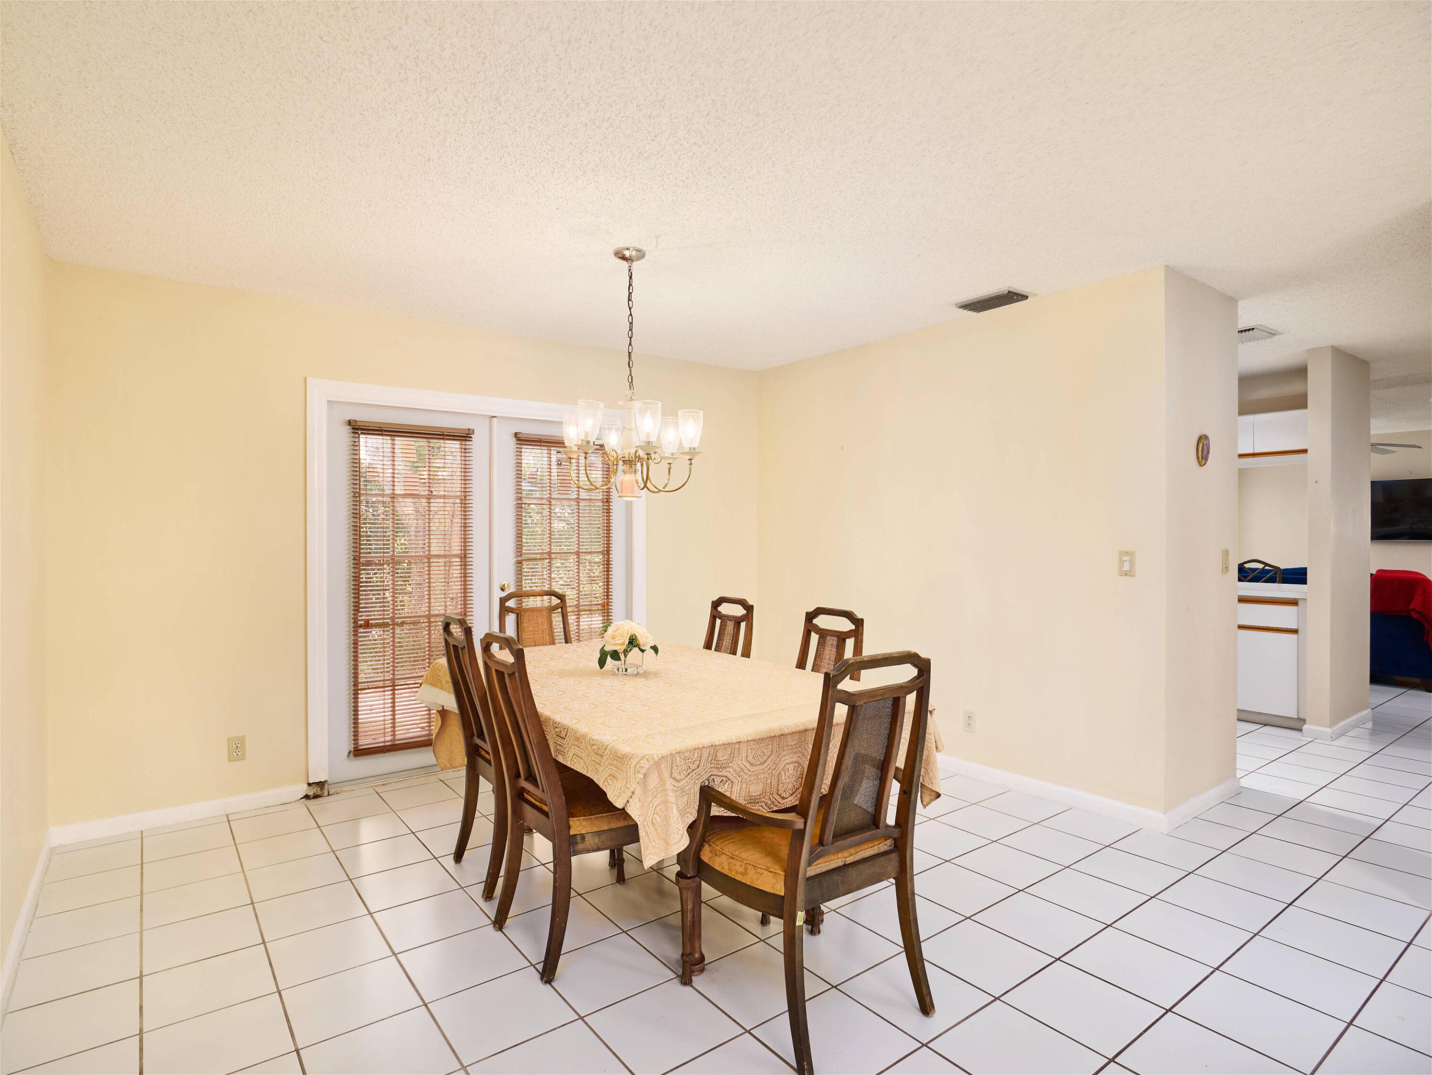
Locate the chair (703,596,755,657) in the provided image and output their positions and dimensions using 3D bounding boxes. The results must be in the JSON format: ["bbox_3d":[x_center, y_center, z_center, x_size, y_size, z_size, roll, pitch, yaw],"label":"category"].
[{"bbox_3d":[-0.146,0.783,3.483,0.610,0.985,0.490,0,0,-37],"label":"chair"}]

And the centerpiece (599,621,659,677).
[{"bbox_3d":[-0.348,0.428,2.950,0.225,0.202,0.215,0,0,-7],"label":"centerpiece"}]

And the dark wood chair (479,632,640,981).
[{"bbox_3d":[-0.419,0.787,2.435,0.600,0.990,0.485,0,0,-37],"label":"dark wood chair"}]

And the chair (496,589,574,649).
[{"bbox_3d":[-0.837,0.783,3.837,0.550,0.985,0.630,0,0,-33],"label":"chair"}]

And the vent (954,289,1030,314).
[{"bbox_3d":[1.358,-1.155,3.657,0.210,0.030,0.330,0,0,-37],"label":"vent"}]

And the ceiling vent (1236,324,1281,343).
[{"bbox_3d":[3.034,-1.179,4.337,0.320,0.030,0.340,0,0,-37],"label":"ceiling vent"}]

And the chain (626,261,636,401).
[{"bbox_3d":[-0.351,-0.838,3.040,0.034,0.580,0.034,0,0,-37],"label":"chain"}]

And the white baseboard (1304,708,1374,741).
[{"bbox_3d":[4.149,1.231,4.969,0.880,0.080,0.165,0,0,-37],"label":"white baseboard"}]

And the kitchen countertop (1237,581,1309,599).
[{"bbox_3d":[3.661,0.376,5.612,0.830,0.045,1.500,0,0,-37],"label":"kitchen countertop"}]

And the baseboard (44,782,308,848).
[{"bbox_3d":[-2.390,1.251,3.385,0.950,0.080,0.016,0,0,-37],"label":"baseboard"}]

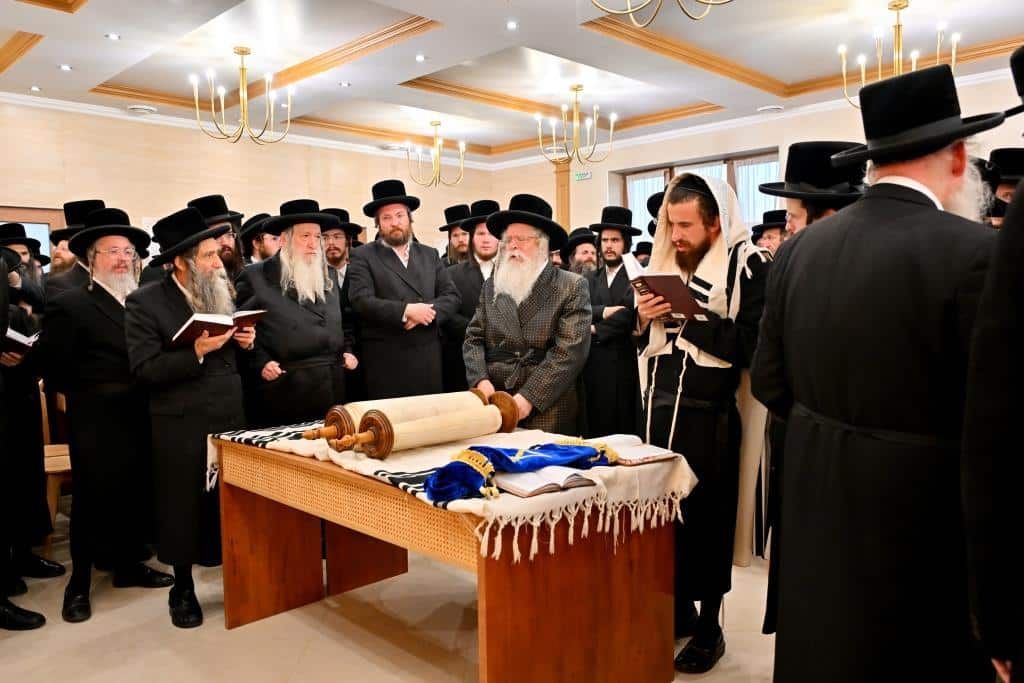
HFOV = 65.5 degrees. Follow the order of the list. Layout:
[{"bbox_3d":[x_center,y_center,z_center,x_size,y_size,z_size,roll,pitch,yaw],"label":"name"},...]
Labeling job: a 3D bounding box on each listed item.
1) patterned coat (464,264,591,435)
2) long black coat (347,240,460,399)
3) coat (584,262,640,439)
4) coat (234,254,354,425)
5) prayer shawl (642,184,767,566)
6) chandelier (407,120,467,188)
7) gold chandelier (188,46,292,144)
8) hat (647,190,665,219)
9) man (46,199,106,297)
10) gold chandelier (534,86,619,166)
[{"bbox_3d":[0.071,0.254,3.630,0.580,1.226,0.420,1,3,25],"label":"patterned coat"},{"bbox_3d":[-0.577,0.134,4.200,0.600,1.342,0.380,-2,3,-18],"label":"long black coat"},{"bbox_3d":[0.575,0.171,4.600,0.540,1.241,0.340,0,3,16],"label":"coat"},{"bbox_3d":[-1.024,0.215,3.750,0.570,1.276,0.400,-3,4,-37],"label":"coat"},{"bbox_3d":[0.732,0.135,3.030,0.460,1.547,0.520,-3,4,-41],"label":"prayer shawl"},{"bbox_3d":[-0.698,-1.711,7.269,0.570,0.574,0.570,-1,3,0],"label":"chandelier"},{"bbox_3d":[-1.718,-1.574,5.077,0.610,0.598,0.610,-4,4,-45],"label":"gold chandelier"},{"bbox_3d":[0.867,-0.726,4.100,0.340,0.150,0.360,1,-3,30],"label":"hat"},{"bbox_3d":[-2.182,0.212,4.000,0.540,1.847,0.360,-1,3,-3],"label":"man"},{"bbox_3d":[0.494,-1.658,6.101,0.600,0.604,0.600,-1,3,0],"label":"gold chandelier"}]

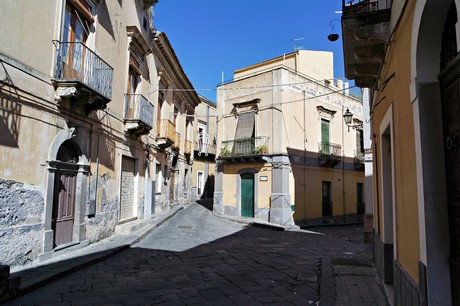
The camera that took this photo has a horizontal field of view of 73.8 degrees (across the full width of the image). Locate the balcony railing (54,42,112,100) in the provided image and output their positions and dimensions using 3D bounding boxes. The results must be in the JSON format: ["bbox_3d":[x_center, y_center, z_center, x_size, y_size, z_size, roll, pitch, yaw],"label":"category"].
[{"bbox_3d":[-3.876,-2.116,8.199,0.676,0.966,1.817,1,-5,3],"label":"balcony railing"}]

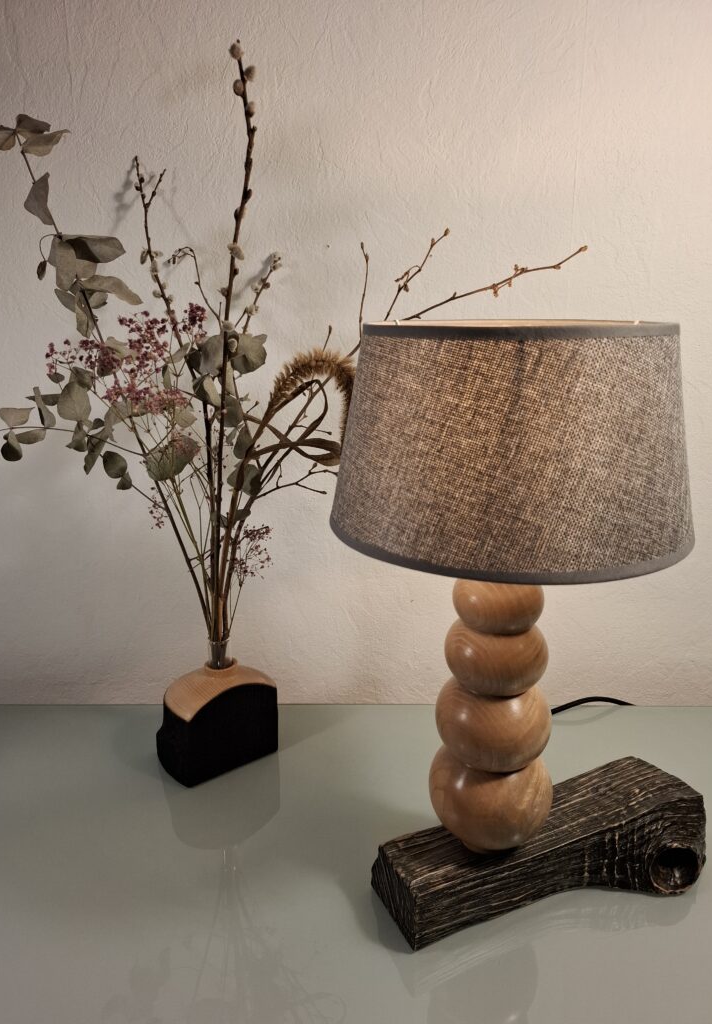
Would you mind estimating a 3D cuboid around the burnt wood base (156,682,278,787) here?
[{"bbox_3d":[-0.166,0.248,0.815,0.130,0.109,0.058,-12,20,-34],"label":"burnt wood base"}]

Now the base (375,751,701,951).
[{"bbox_3d":[0.183,0.323,0.632,0.323,0.066,0.106,-7,18,-22],"label":"base"}]

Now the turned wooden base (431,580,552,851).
[{"bbox_3d":[0.117,0.169,0.579,0.108,0.261,0.108,0,17,0],"label":"turned wooden base"}]

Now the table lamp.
[{"bbox_3d":[0.158,0.105,0.578,0.360,0.514,0.269,-7,18,-22],"label":"table lamp"}]

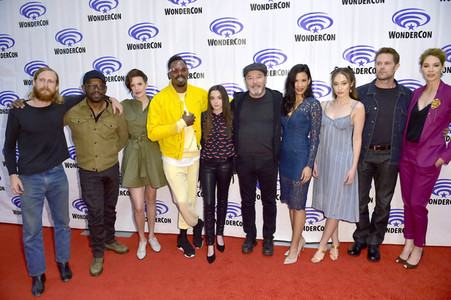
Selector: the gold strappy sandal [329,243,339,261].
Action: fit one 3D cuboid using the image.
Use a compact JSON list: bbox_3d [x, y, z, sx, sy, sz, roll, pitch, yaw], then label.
[{"bbox_3d":[1.036,0.937,2.835,0.085,0.120,0.210,3,10,23],"label":"gold strappy sandal"}]

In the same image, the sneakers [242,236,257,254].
[{"bbox_3d":[0.263,0.920,3.028,0.105,0.120,0.285,3,10,22],"label":"sneakers"}]

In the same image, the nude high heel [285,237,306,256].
[{"bbox_3d":[0.679,0.940,2.935,0.235,0.140,0.080,-5,10,-25],"label":"nude high heel"}]

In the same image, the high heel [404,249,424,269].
[{"bbox_3d":[1.667,0.949,2.664,0.215,0.130,0.082,-7,11,-31],"label":"high heel"}]

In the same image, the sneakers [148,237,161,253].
[{"bbox_3d":[-0.737,0.961,3.117,0.095,0.095,0.265,-6,10,-26],"label":"sneakers"}]

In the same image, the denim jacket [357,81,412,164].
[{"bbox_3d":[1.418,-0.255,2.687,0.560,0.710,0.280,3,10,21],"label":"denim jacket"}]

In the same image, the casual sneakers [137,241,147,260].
[{"bbox_3d":[-0.827,0.982,3.002,0.095,0.095,0.265,-2,9,-6],"label":"casual sneakers"}]

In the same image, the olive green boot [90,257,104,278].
[{"bbox_3d":[-1.164,1.014,2.738,0.110,0.130,0.295,-4,10,-15],"label":"olive green boot"}]

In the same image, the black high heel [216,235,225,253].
[{"bbox_3d":[-0.048,0.924,3.025,0.080,0.125,0.215,-2,10,-7],"label":"black high heel"}]

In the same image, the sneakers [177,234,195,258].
[{"bbox_3d":[-0.394,0.914,2.960,0.100,0.180,0.285,-6,11,-27],"label":"sneakers"}]

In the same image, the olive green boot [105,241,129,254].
[{"bbox_3d":[-1.111,0.957,3.092,0.295,0.125,0.110,5,11,33],"label":"olive green boot"}]

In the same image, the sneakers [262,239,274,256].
[{"bbox_3d":[0.427,0.924,2.983,0.105,0.120,0.285,0,10,8],"label":"sneakers"}]

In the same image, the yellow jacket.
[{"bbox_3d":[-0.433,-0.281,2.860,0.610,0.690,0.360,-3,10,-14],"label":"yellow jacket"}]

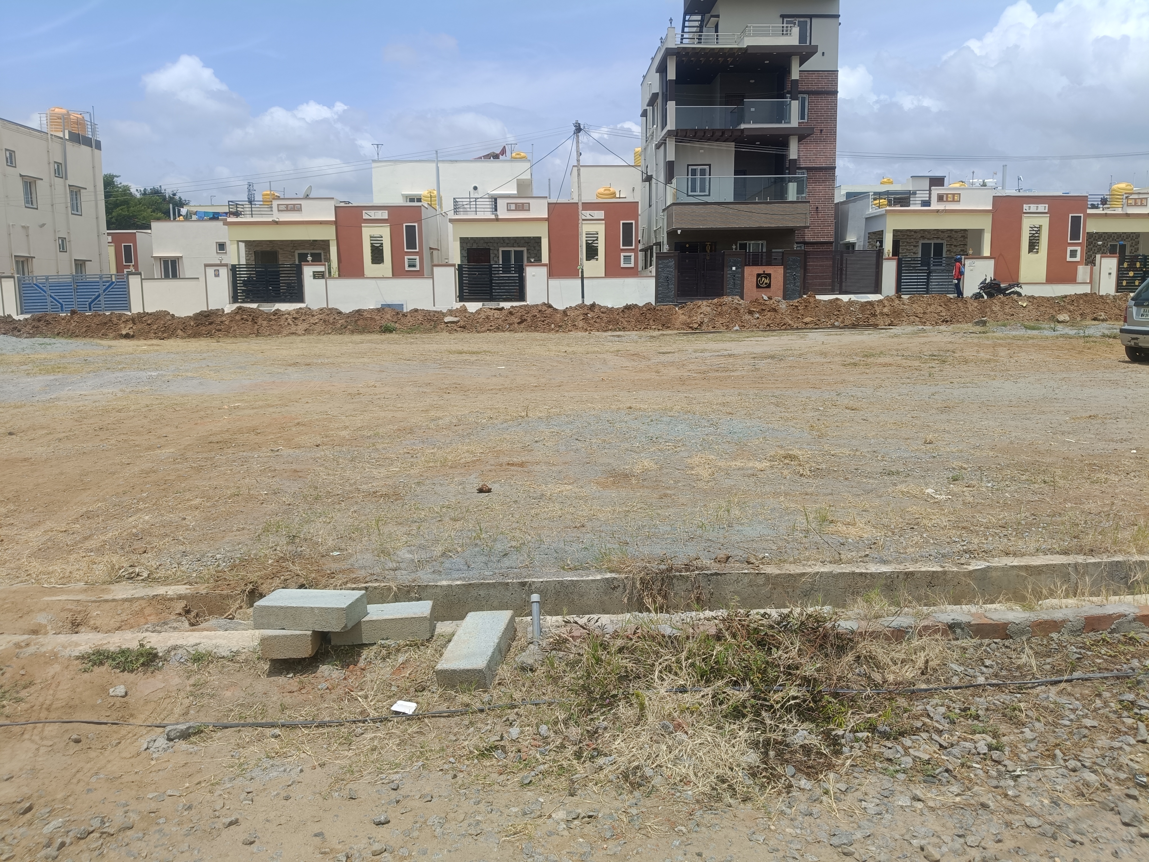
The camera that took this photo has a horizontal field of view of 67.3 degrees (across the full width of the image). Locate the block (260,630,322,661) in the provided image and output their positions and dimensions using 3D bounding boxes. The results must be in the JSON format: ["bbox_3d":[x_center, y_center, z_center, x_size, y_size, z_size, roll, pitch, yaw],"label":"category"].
[{"bbox_3d":[-1.167,0.833,3.643,0.200,0.098,0.406,-2,9,-6],"label":"block"}]

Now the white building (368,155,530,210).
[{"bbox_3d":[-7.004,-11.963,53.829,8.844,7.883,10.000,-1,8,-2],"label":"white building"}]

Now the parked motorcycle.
[{"bbox_3d":[16.755,-5.646,34.200,2.000,1.100,0.750,-1,8,-2],"label":"parked motorcycle"}]

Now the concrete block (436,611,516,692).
[{"bbox_3d":[-0.390,0.884,3.502,0.201,0.098,0.408,-4,19,14],"label":"concrete block"}]

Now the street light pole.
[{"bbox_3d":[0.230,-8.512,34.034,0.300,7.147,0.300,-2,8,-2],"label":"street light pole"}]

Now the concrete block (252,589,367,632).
[{"bbox_3d":[-1.094,0.743,3.591,0.402,0.098,0.202,-1,8,10],"label":"concrete block"}]

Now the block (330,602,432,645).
[{"bbox_3d":[-0.812,0.819,3.681,0.409,0.098,0.201,-3,8,-4],"label":"block"}]

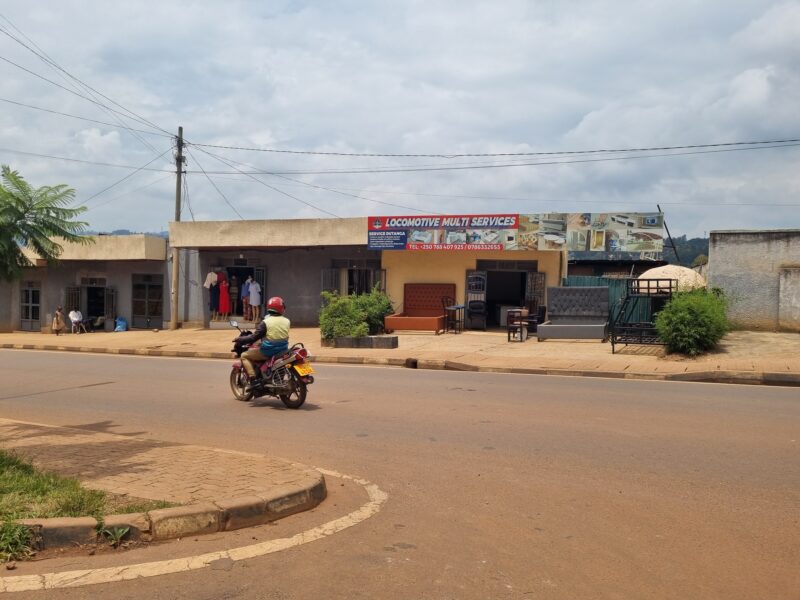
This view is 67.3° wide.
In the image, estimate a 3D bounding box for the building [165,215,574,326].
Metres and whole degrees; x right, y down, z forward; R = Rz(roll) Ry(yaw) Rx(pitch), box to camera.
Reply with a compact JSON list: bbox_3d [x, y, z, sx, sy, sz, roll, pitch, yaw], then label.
[{"bbox_3d":[-0.904,-0.800,22.913,14.000,3.800,6.000,1,0,16],"label":"building"}]

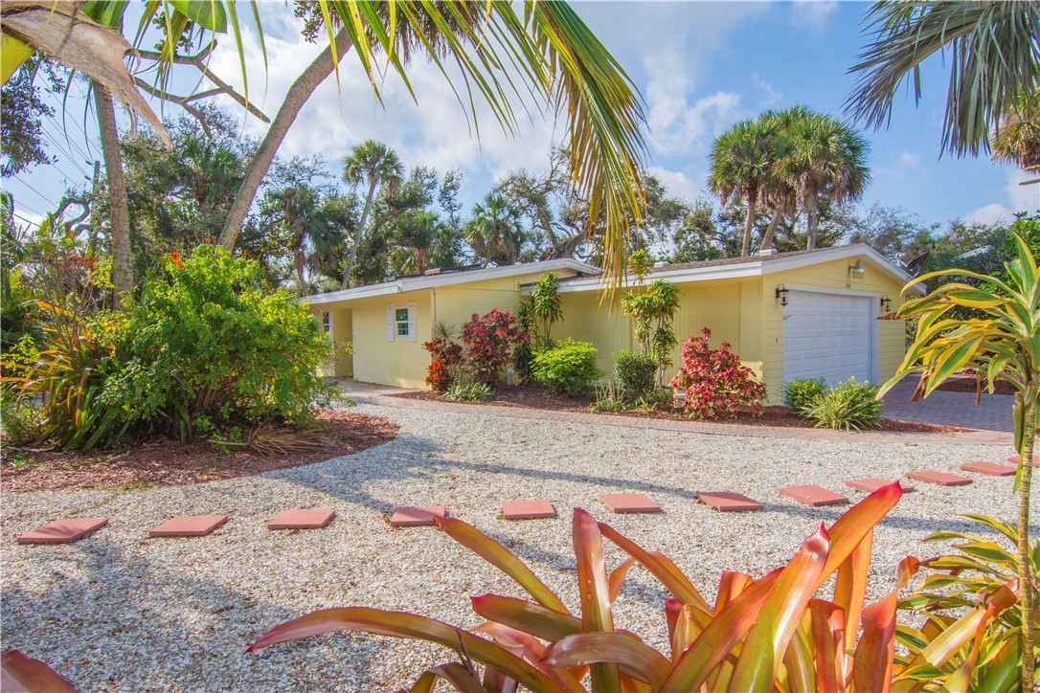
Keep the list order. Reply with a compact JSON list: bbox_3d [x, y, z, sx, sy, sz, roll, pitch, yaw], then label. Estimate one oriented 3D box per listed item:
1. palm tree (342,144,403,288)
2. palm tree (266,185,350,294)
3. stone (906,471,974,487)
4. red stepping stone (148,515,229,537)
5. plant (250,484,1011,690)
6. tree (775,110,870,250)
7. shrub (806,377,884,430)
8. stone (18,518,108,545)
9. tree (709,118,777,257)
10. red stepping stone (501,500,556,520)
[{"bbox_3d":[-8.210,-5.096,29.500,3.900,11.994,3.400,-1,1,0],"label":"palm tree"},{"bbox_3d":[-9.767,-3.339,24.910,3.700,8.300,3.700,0,2,0],"label":"palm tree"},{"bbox_3d":[4.224,1.337,5.527,0.400,0.045,0.400,-1,2,-18],"label":"stone"},{"bbox_3d":[-2.678,1.462,4.458,0.406,0.042,0.406,-1,1,-5],"label":"red stepping stone"},{"bbox_3d":[0.234,0.873,1.377,1.650,1.070,1.200,0,2,0],"label":"plant"},{"bbox_3d":[12.664,-4.574,23.300,3.600,10.733,3.600,0,1,29],"label":"tree"},{"bbox_3d":[5.006,0.877,8.450,1.030,0.767,0.950,0,1,31],"label":"shrub"},{"bbox_3d":[-3.632,1.473,4.380,0.406,0.042,0.406,-1,1,-3],"label":"stone"},{"bbox_3d":[10.117,-4.843,24.869,3.500,11.100,3.500,0,2,0],"label":"tree"},{"bbox_3d":[0.070,1.426,4.780,0.406,0.042,0.406,-1,1,-4],"label":"red stepping stone"}]

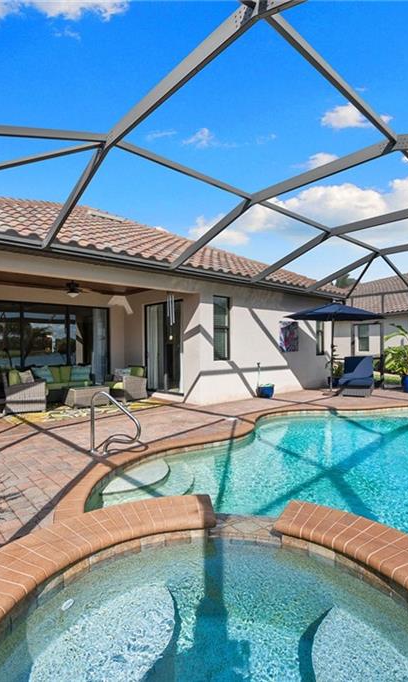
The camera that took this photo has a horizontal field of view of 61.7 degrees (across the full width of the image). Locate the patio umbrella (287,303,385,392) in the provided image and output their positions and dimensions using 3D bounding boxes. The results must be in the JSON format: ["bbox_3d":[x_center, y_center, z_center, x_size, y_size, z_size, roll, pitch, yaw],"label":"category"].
[{"bbox_3d":[3.560,0.185,9.350,2.530,2.430,2.530,0,1,21],"label":"patio umbrella"}]

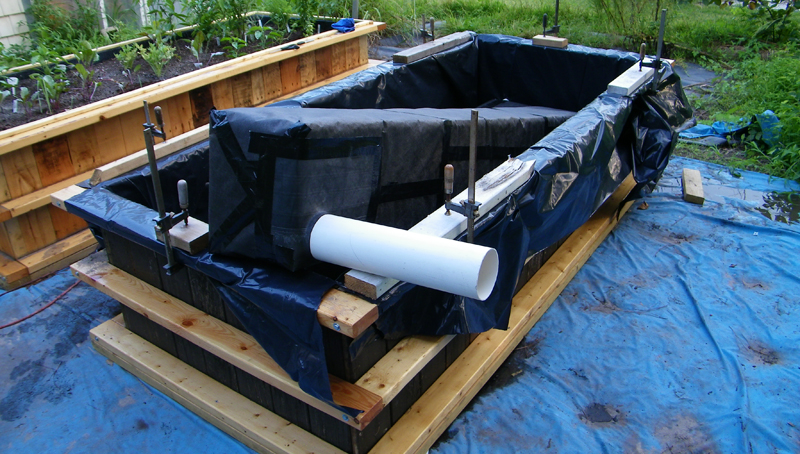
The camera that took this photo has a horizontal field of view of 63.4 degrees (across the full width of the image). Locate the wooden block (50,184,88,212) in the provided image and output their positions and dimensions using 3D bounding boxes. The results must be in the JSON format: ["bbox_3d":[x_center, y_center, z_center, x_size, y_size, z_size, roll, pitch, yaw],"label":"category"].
[{"bbox_3d":[-1.044,-0.088,2.073,0.100,0.040,0.090,18,35,31],"label":"wooden block"}]

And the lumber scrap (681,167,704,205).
[{"bbox_3d":[1.466,-0.203,3.240,0.087,0.039,0.305,7,31,17],"label":"lumber scrap"}]

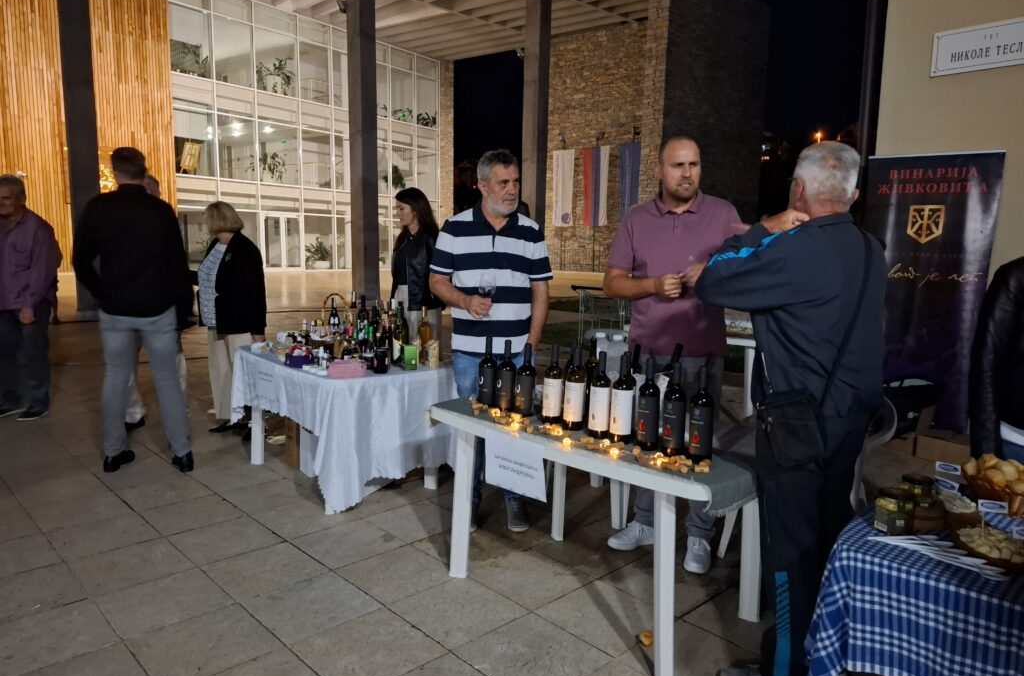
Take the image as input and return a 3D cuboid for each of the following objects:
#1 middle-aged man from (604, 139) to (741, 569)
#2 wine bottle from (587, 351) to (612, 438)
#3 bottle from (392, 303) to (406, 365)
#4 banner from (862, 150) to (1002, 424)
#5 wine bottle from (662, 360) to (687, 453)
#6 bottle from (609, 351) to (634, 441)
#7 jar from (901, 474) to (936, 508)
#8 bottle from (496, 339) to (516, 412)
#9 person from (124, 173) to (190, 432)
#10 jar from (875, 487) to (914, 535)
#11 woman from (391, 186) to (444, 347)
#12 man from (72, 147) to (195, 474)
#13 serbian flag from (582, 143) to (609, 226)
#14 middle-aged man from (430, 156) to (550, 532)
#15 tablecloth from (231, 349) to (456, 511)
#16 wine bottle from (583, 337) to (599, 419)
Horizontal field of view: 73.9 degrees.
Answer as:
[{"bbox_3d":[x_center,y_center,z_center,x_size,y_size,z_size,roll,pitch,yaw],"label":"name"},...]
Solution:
[{"bbox_3d":[0.727,0.046,2.970,0.590,1.820,0.420,2,7,6],"label":"middle-aged man"},{"bbox_3d":[0.317,0.199,2.418,0.077,0.303,0.077,5,8,30],"label":"wine bottle"},{"bbox_3d":[-0.628,-0.022,3.828,0.080,0.330,0.080,1,7,0],"label":"bottle"},{"bbox_3d":[2.970,-0.271,4.931,0.860,2.070,0.120,4,8,27],"label":"banner"},{"bbox_3d":[0.531,0.225,2.201,0.074,0.303,0.074,8,10,44],"label":"wine bottle"},{"bbox_3d":[0.379,0.205,2.344,0.075,0.300,0.075,1,7,0],"label":"bottle"},{"bbox_3d":[1.028,0.400,1.713,0.084,0.100,0.084,6,9,37],"label":"jar"},{"bbox_3d":[-0.021,0.149,2.790,0.077,0.299,0.077,1,7,0],"label":"bottle"},{"bbox_3d":[-2.616,-0.274,4.958,0.510,1.837,0.340,0,7,-5],"label":"person"},{"bbox_3d":[0.905,0.406,1.608,0.086,0.090,0.086,1,7,0],"label":"jar"},{"bbox_3d":[-0.599,-0.092,4.401,0.420,1.720,0.300,7,10,41],"label":"woman"},{"bbox_3d":[-2.230,-0.163,4.020,0.620,1.860,0.380,-2,8,-24],"label":"man"},{"bbox_3d":[4.035,-7.330,32.995,1.360,3.747,0.100,7,9,38],"label":"serbian flag"},{"bbox_3d":[-0.086,0.006,3.318,0.600,1.802,0.380,0,7,-10],"label":"middle-aged man"},{"bbox_3d":[-1.030,0.441,4.096,0.860,0.670,1.380,-5,9,-40],"label":"tablecloth"},{"bbox_3d":[0.321,0.154,2.688,0.074,0.311,0.074,1,7,0],"label":"wine bottle"}]

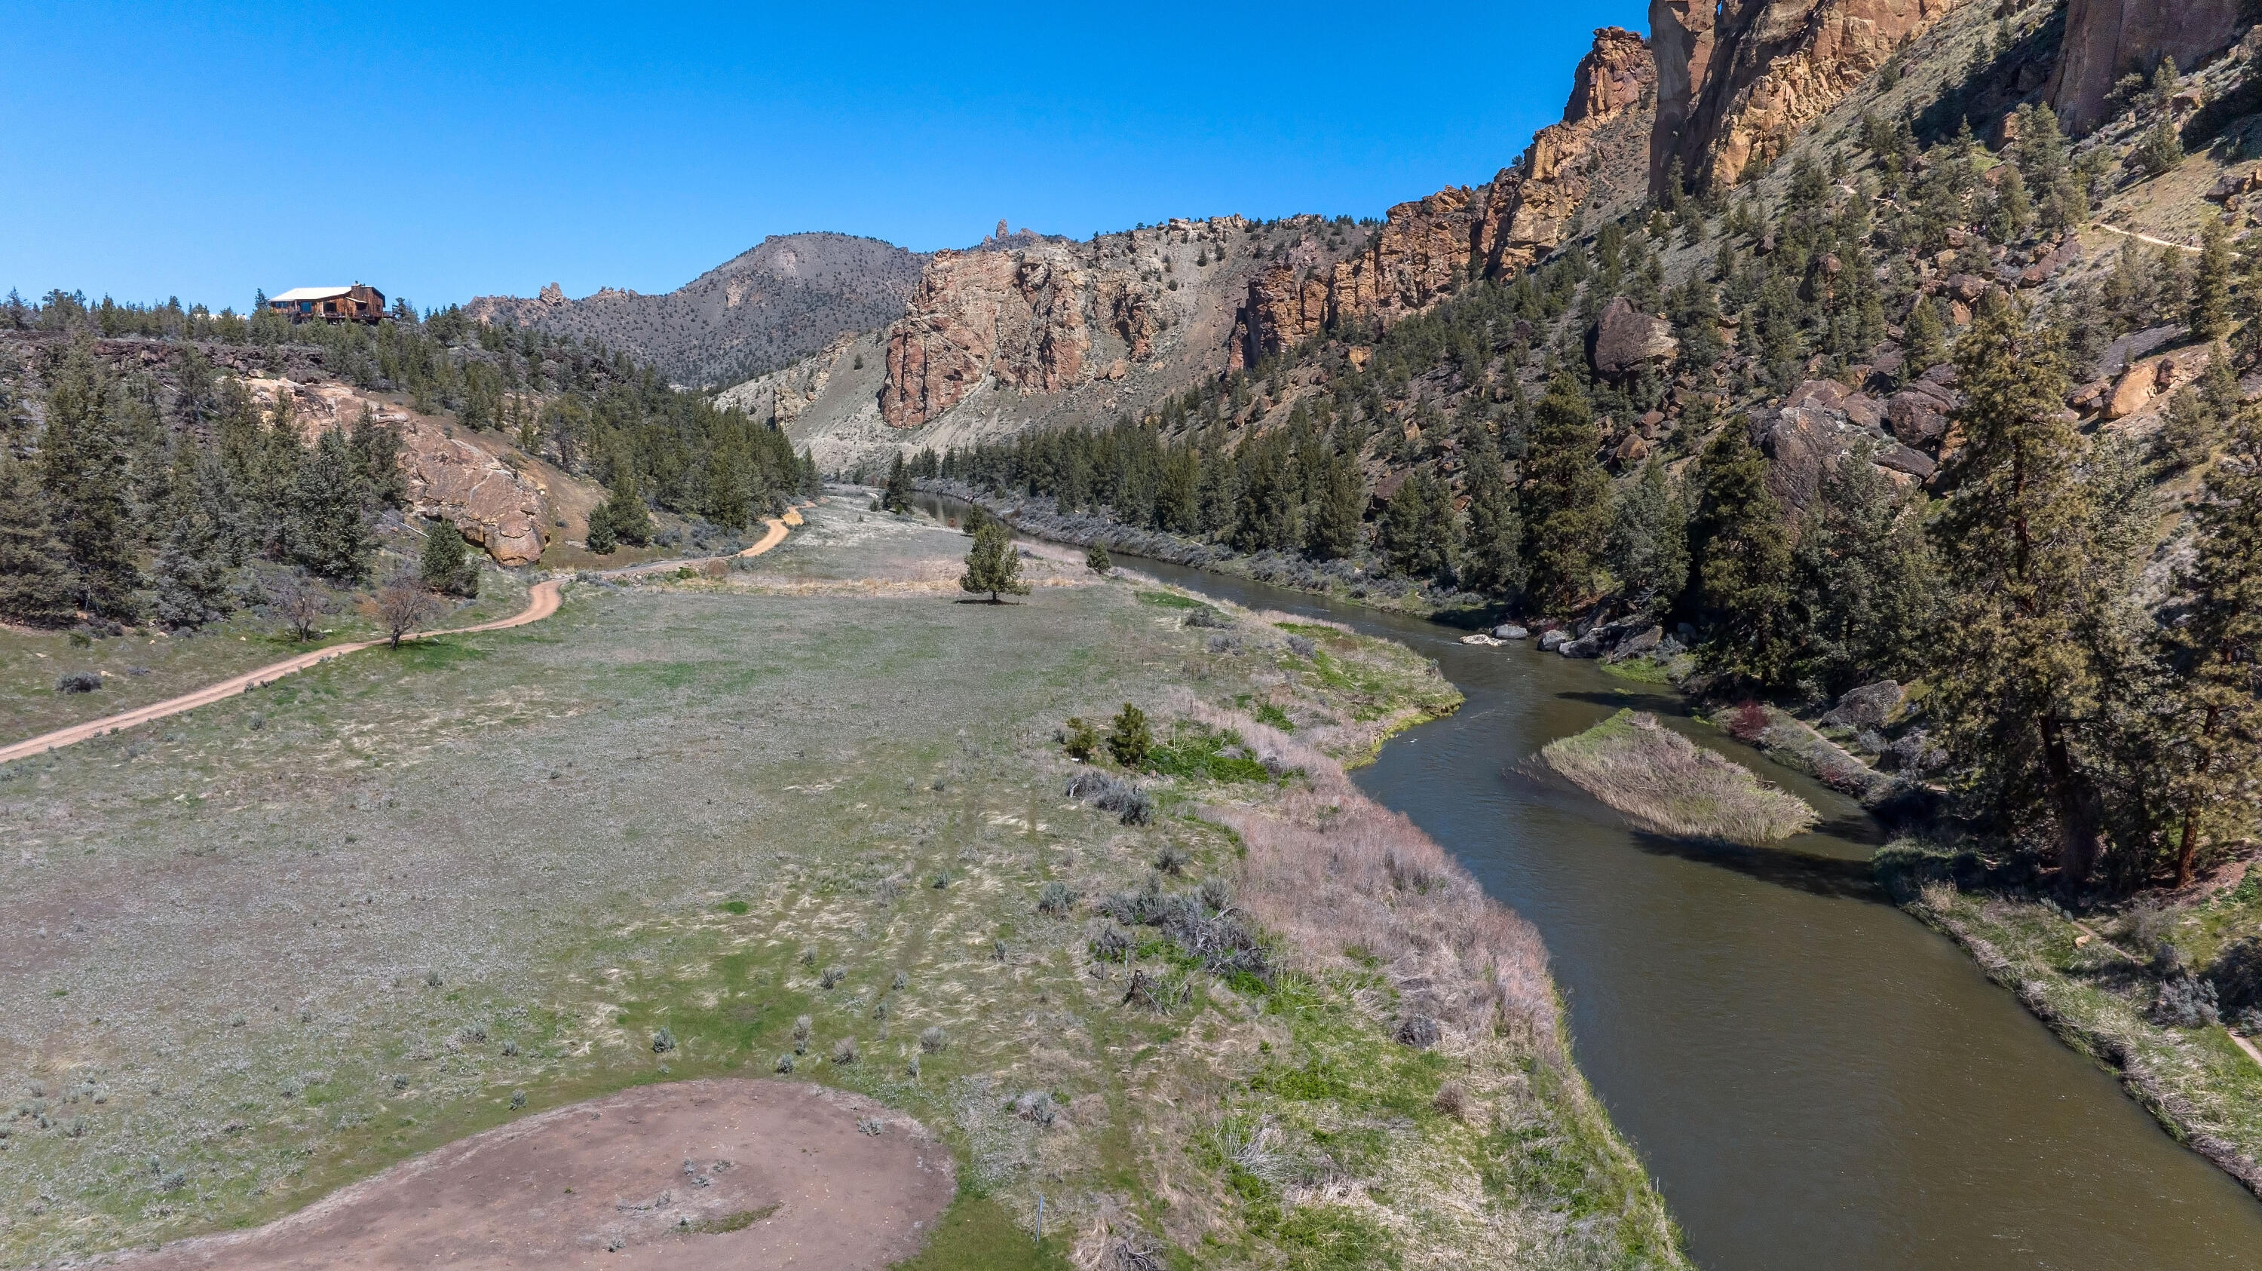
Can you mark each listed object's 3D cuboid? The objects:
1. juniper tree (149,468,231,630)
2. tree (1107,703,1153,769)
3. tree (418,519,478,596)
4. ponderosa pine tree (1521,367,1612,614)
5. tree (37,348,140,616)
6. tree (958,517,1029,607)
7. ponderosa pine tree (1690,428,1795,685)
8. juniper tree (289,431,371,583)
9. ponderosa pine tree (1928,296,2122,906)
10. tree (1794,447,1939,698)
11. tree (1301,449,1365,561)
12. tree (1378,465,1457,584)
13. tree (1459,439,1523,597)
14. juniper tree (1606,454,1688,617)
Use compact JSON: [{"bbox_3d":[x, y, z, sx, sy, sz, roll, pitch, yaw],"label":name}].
[{"bbox_3d":[-93.680,-8.490,156.030,7.690,16.200,7.690,0,7,0],"label":"juniper tree"},{"bbox_3d":[-0.050,5.535,89.146,2.610,3.580,2.480,0,7,0],"label":"tree"},{"bbox_3d":[-74.098,-8.627,170.253,6.330,8.650,6.020,0,7,0],"label":"tree"},{"bbox_3d":[48.460,-15.990,174.350,9.710,27.620,9.710,0,7,0],"label":"ponderosa pine tree"},{"bbox_3d":[-106.690,-15.600,160.380,10.140,27.190,10.140,0,7,0],"label":"tree"},{"bbox_3d":[-15.416,-8.387,175.291,7.710,9.510,7.320,0,7,0],"label":"tree"},{"bbox_3d":[45.593,-6.027,116.868,8.400,19.540,7.980,0,7,0],"label":"ponderosa pine tree"},{"bbox_3d":[-79.252,-12.815,155.163,8.570,15.360,8.140,0,7,0],"label":"juniper tree"},{"bbox_3d":[42.020,-1.930,73.360,8.880,27.480,8.880,0,7,0],"label":"ponderosa pine tree"},{"bbox_3d":[47.631,-4.230,101.915,9.420,16.140,8.950,0,7,0],"label":"tree"},{"bbox_3d":[26.591,-16.340,205.972,7.900,15.770,7.500,0,7,0],"label":"tree"},{"bbox_3d":[39.280,-15.240,215.030,10.360,16.230,10.360,0,7,0],"label":"tree"},{"bbox_3d":[46.070,-14.890,200.800,7.740,20.120,7.740,0,7,0],"label":"tree"},{"bbox_3d":[55.630,-10.710,168.960,8.510,17.520,8.510,0,7,0],"label":"juniper tree"}]

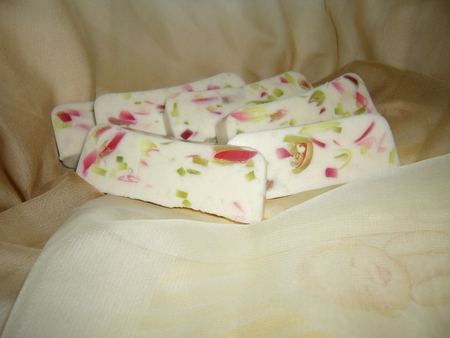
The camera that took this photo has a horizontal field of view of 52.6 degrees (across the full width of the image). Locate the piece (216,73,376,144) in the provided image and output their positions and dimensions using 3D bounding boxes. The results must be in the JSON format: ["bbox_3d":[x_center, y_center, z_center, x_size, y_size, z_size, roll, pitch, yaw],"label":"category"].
[{"bbox_3d":[0.041,-0.028,0.262,0.096,0.036,0.018,-21,11,-18],"label":"piece"}]

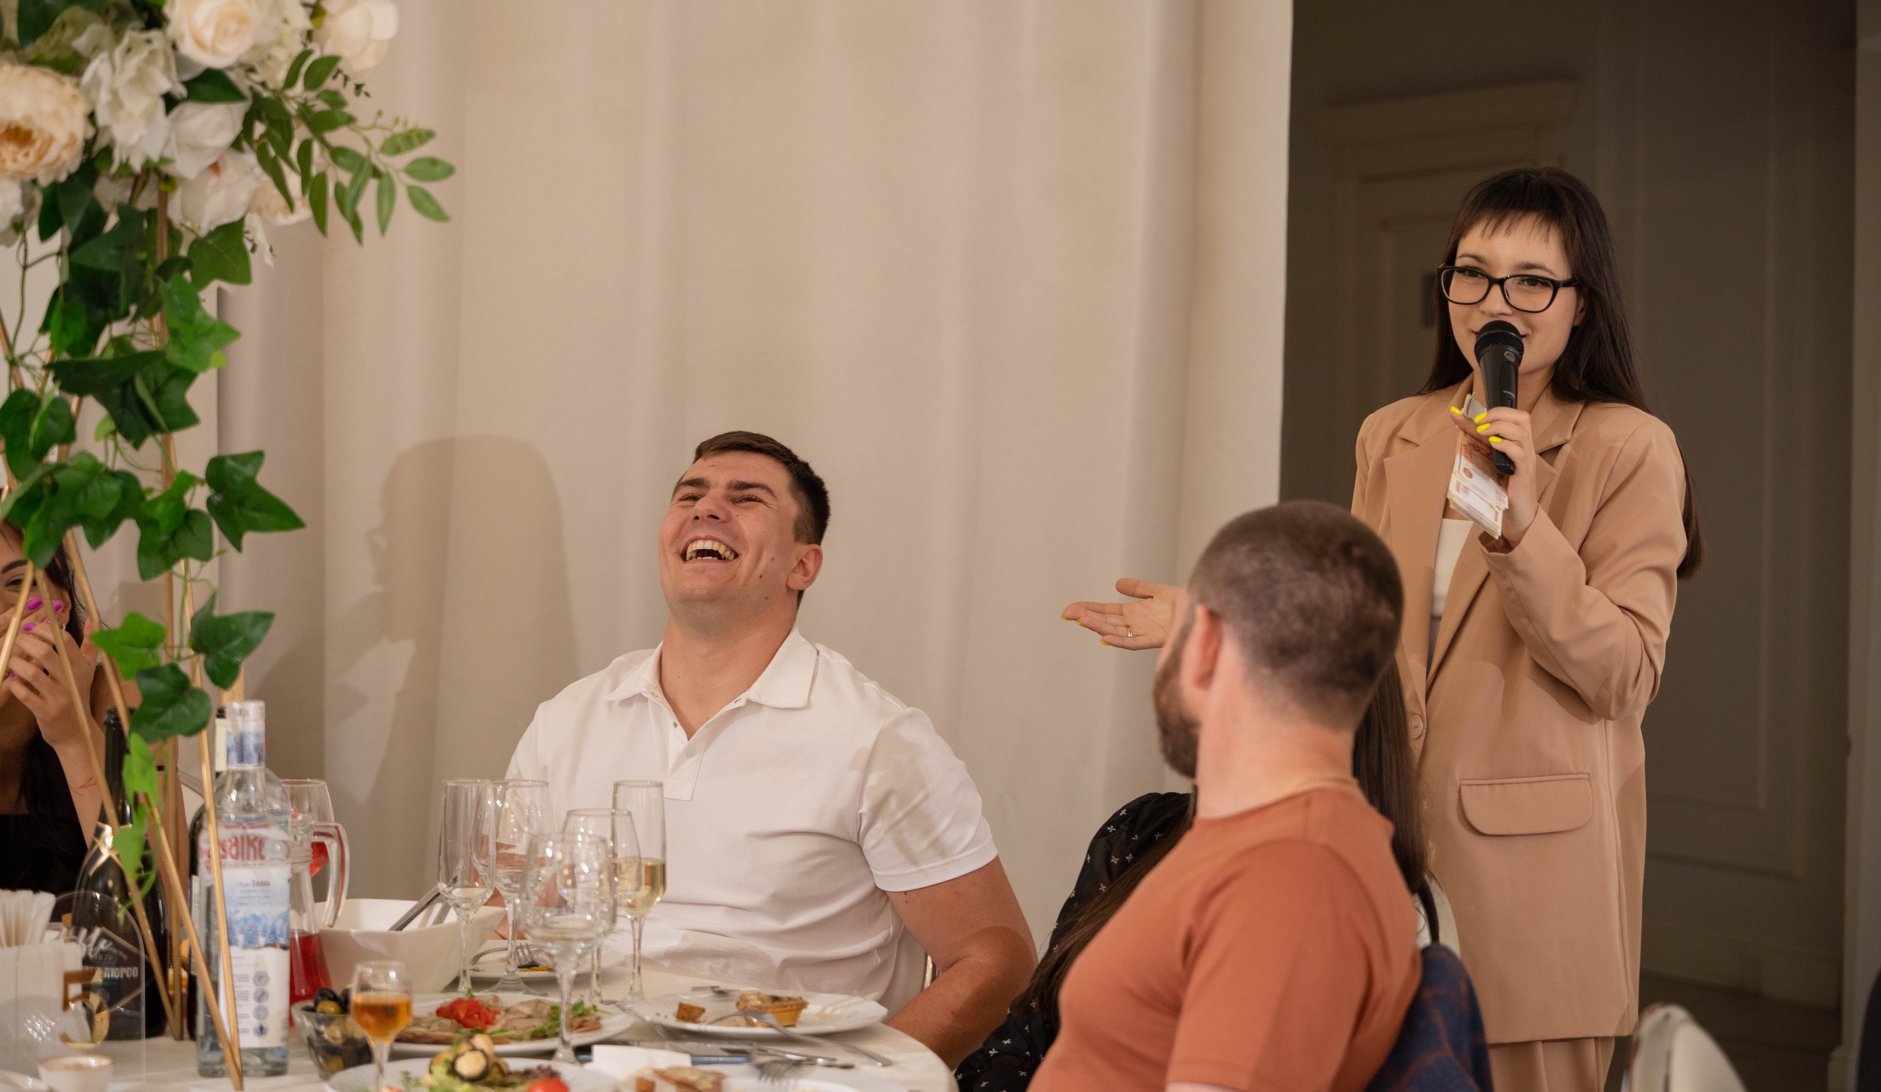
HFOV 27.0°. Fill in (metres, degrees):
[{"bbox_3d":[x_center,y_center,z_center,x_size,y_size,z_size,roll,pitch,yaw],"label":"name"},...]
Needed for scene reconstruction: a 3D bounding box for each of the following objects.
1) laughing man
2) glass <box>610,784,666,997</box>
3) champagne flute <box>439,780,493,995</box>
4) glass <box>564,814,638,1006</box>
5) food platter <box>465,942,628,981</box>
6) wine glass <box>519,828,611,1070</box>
[{"bbox_3d":[-0.284,0.540,4.067,0.620,1.315,0.800,1,2,28],"label":"laughing man"},{"bbox_3d":[-0.297,0.344,3.852,0.056,0.221,0.056,0,2,0],"label":"glass"},{"bbox_3d":[-0.465,0.344,3.849,0.056,0.220,0.056,0,2,0],"label":"champagne flute"},{"bbox_3d":[-0.329,0.357,3.775,0.082,0.200,0.082,0,2,0],"label":"glass"},{"bbox_3d":[-0.447,0.436,4.047,0.250,0.025,0.250,0,2,0],"label":"food platter"},{"bbox_3d":[-0.328,0.363,3.453,0.083,0.210,0.083,0,2,0],"label":"wine glass"}]

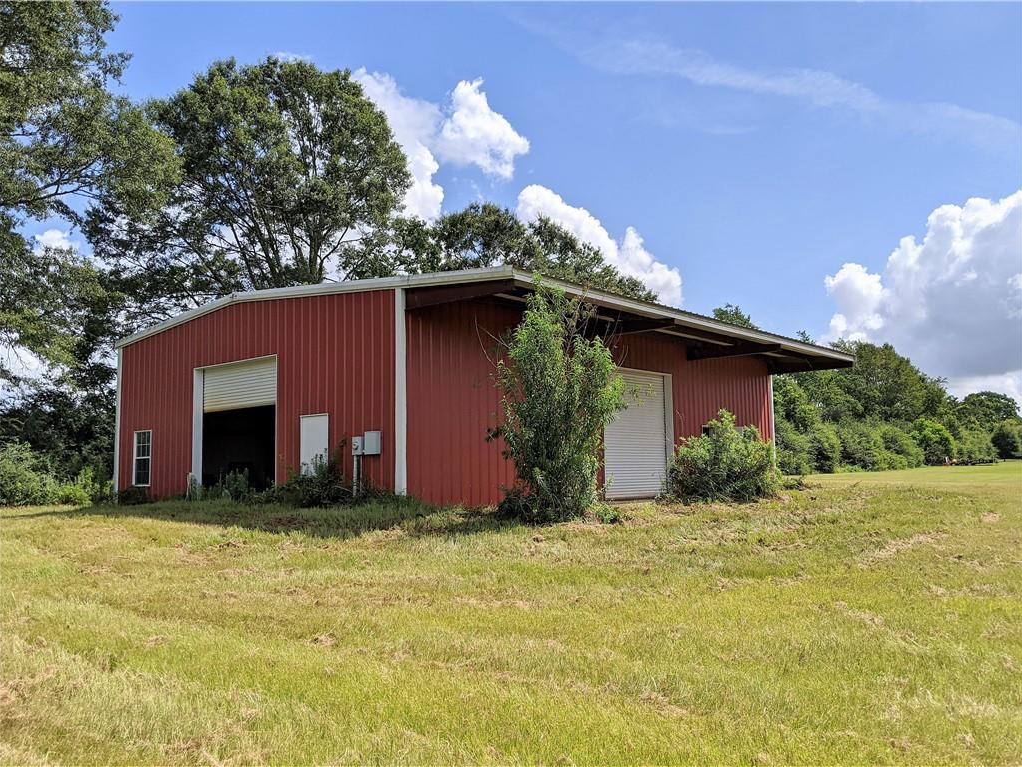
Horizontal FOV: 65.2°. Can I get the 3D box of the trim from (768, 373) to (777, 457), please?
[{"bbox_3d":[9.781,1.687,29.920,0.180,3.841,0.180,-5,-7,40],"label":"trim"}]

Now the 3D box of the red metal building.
[{"bbox_3d":[0.165,0.870,26.073,15.408,5.299,18.563,-5,-7,40],"label":"red metal building"}]

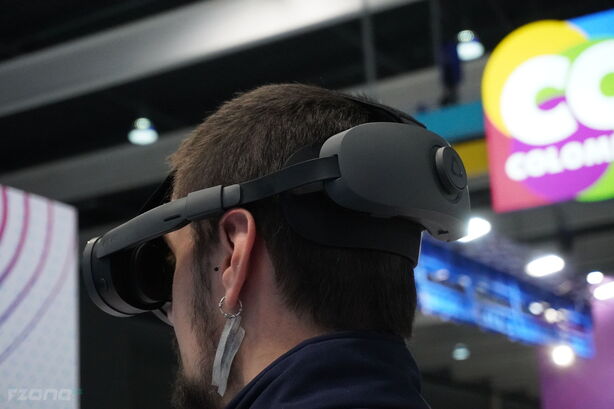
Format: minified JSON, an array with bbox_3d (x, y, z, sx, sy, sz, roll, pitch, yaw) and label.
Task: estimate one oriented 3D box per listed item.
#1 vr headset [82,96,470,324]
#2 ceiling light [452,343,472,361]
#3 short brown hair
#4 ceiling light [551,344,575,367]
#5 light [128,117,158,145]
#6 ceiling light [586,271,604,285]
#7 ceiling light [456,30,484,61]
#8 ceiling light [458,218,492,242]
[{"bbox_3d":[-0.012,-0.001,0.918,0.278,0.155,0.175,-16,-18,27],"label":"vr headset"},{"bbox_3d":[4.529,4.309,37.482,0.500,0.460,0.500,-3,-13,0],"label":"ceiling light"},{"bbox_3d":[-0.007,0.003,0.920,0.200,0.195,0.168,-12,-16,28],"label":"short brown hair"},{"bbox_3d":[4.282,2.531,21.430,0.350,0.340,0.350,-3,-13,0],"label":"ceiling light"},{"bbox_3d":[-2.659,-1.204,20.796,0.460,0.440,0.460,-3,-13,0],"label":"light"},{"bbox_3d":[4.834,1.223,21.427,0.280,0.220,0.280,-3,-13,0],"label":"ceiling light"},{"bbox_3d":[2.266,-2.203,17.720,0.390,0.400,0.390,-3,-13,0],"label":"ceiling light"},{"bbox_3d":[2.296,0.363,17.849,0.480,0.280,0.400,-3,-13,0],"label":"ceiling light"}]

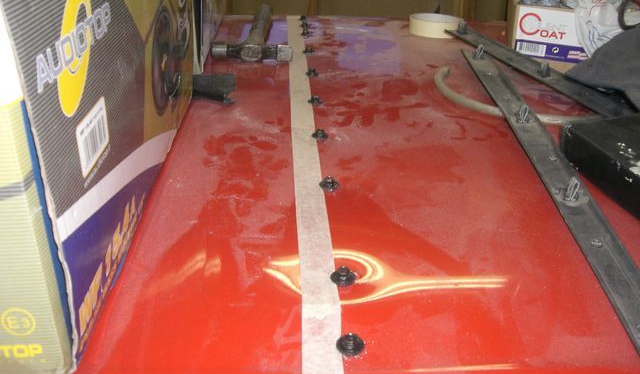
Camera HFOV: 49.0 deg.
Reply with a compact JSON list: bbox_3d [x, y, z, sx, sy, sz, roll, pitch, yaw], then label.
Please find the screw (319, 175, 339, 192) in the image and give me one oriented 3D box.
[{"bbox_3d":[0.009,-0.004,0.633,0.018,0.010,0.018,2,27,0],"label":"screw"}]

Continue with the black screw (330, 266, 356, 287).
[{"bbox_3d":[0.017,0.061,0.492,0.018,0.010,0.018,2,31,0],"label":"black screw"}]

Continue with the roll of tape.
[{"bbox_3d":[0.192,-0.267,1.163,0.083,0.025,0.083,4,23,0],"label":"roll of tape"}]

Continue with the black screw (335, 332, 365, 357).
[{"bbox_3d":[0.019,0.097,0.440,0.018,0.010,0.018,2,33,0],"label":"black screw"}]

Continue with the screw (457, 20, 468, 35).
[{"bbox_3d":[0.223,-0.250,1.100,0.018,0.022,0.015,3,23,0],"label":"screw"}]

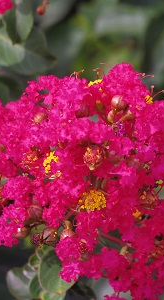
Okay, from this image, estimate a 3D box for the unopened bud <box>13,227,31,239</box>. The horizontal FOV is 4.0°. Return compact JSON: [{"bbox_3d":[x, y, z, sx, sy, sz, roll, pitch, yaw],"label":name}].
[{"bbox_3d":[-0.032,0.043,1.240,0.008,0.007,0.007,-41,0,-21],"label":"unopened bud"}]

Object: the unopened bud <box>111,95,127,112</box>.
[{"bbox_3d":[0.019,-0.025,1.247,0.008,0.010,0.009,0,12,0],"label":"unopened bud"}]

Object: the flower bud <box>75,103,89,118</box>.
[{"bbox_3d":[0.000,-0.021,1.253,0.007,0.009,0.008,0,12,0],"label":"flower bud"}]

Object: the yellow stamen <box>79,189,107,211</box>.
[{"bbox_3d":[0.006,0.026,1.235,0.014,0.013,0.008,0,12,0],"label":"yellow stamen"}]

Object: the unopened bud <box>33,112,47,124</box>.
[{"bbox_3d":[-0.023,-0.017,1.250,0.007,0.006,0.007,0,12,0],"label":"unopened bud"}]

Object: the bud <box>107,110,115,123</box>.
[{"bbox_3d":[0.015,-0.018,1.250,0.004,0.006,0.005,0,12,0],"label":"bud"}]

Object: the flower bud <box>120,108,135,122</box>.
[{"bbox_3d":[0.024,-0.018,1.253,0.009,0.007,0.007,0,12,0],"label":"flower bud"}]

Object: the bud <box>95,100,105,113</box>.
[{"bbox_3d":[0.009,-0.023,1.253,0.005,0.006,0.005,0,12,0],"label":"bud"}]

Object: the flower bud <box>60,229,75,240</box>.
[{"bbox_3d":[-0.008,0.045,1.240,0.007,0.008,0.007,0,-24,0],"label":"flower bud"}]

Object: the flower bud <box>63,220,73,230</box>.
[{"bbox_3d":[-0.008,0.040,1.240,0.005,0.006,0.005,0,-24,0],"label":"flower bud"}]

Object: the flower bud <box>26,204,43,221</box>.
[{"bbox_3d":[-0.025,0.033,1.250,0.008,0.008,0.008,0,12,0],"label":"flower bud"}]

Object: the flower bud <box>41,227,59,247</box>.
[{"bbox_3d":[-0.017,0.045,1.240,0.009,0.009,0.009,-30,0,45],"label":"flower bud"}]

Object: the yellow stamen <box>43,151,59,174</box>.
[{"bbox_3d":[-0.017,0.007,1.245,0.008,0.013,0.008,0,12,0],"label":"yellow stamen"}]

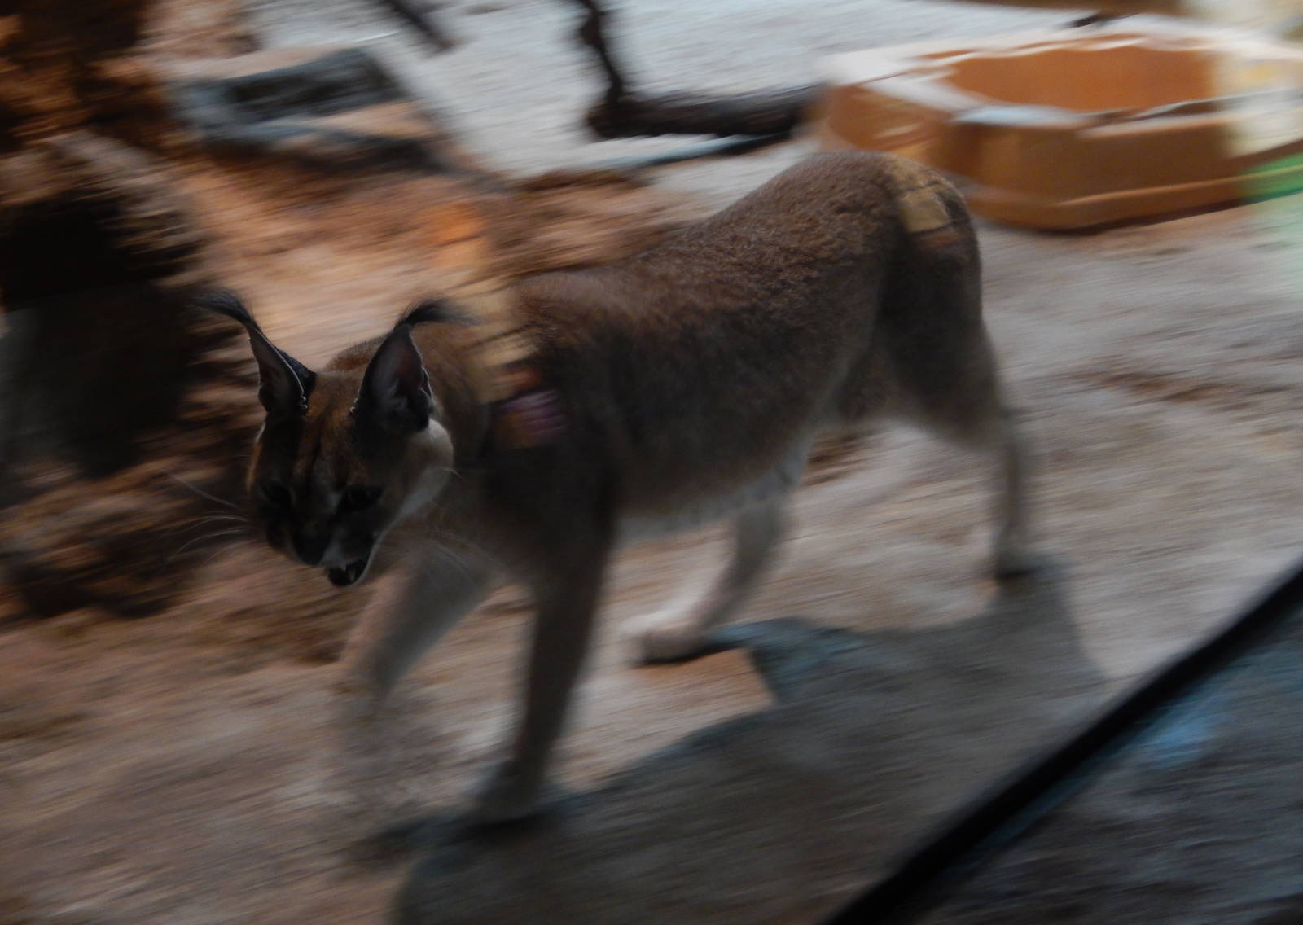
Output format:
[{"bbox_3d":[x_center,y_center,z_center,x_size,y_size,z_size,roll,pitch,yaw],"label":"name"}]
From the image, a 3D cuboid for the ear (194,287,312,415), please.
[{"bbox_3d":[-0.267,-0.073,1.490,0.050,0.100,0.042,-15,21,31],"label":"ear"}]

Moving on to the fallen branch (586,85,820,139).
[{"bbox_3d":[0.098,-0.670,4.170,0.460,0.090,0.100,-9,22,-23],"label":"fallen branch"}]

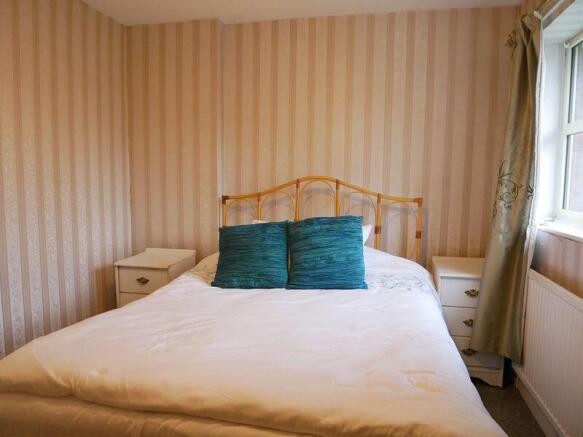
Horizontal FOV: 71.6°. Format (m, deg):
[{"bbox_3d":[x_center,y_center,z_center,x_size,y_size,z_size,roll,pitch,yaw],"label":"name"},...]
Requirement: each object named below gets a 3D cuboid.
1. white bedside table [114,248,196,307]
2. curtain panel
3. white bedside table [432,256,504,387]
[{"bbox_3d":[-0.924,0.591,2.812,0.389,0.692,0.383,2,6,12],"label":"white bedside table"},{"bbox_3d":[1.204,-0.151,2.312,0.253,1.883,0.395,2,6,12],"label":"curtain panel"},{"bbox_3d":[1.115,0.635,2.596,0.390,0.692,0.383,2,6,12],"label":"white bedside table"}]

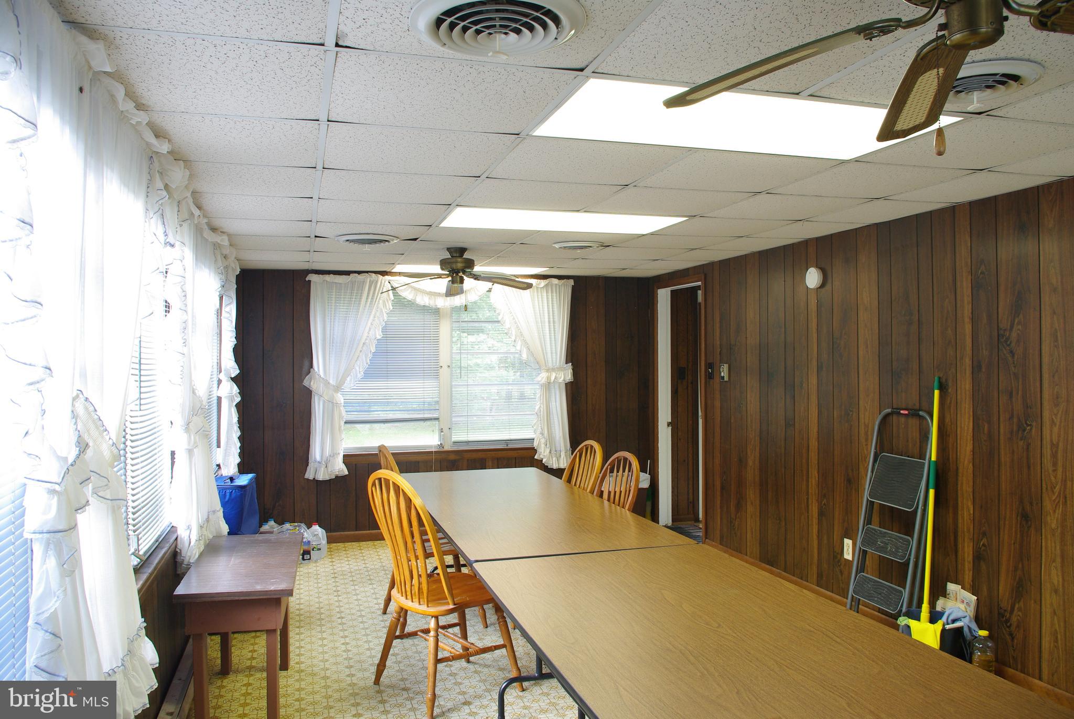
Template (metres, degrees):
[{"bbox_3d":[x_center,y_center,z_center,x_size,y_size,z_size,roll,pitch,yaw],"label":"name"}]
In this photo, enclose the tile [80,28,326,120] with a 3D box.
[{"bbox_3d":[-0.829,-0.711,2.041,0.565,0.020,0.589,0,0,-16],"label":"tile"}]

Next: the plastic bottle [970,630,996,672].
[{"bbox_3d":[1.935,1.302,3.487,0.090,0.246,0.090,-1,0,-16],"label":"plastic bottle"}]

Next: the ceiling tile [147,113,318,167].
[{"bbox_3d":[-0.996,-0.711,2.610,0.565,0.020,0.589,0,0,-16],"label":"ceiling tile"}]

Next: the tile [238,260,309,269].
[{"bbox_3d":[-1.993,-0.705,5.982,0.580,0.020,0.535,-1,0,-16],"label":"tile"}]

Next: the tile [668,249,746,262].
[{"bbox_3d":[1.195,-0.742,5.761,0.418,0.022,0.603,-1,0,-16],"label":"tile"}]

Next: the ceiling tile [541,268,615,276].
[{"bbox_3d":[0.362,-0.731,6.676,0.607,0.020,0.556,-1,0,-16],"label":"ceiling tile"}]

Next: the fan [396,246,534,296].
[{"bbox_3d":[-0.504,-0.561,5.142,1.040,0.300,1.040,-1,0,-16],"label":"fan"}]

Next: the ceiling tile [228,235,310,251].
[{"bbox_3d":[-1.679,-0.715,4.922,0.584,0.022,0.603,-1,0,-16],"label":"ceiling tile"}]

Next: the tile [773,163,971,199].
[{"bbox_3d":[1.364,-0.739,3.320,0.615,0.022,0.603,-1,0,-16],"label":"tile"}]

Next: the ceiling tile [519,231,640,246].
[{"bbox_3d":[0.261,-0.726,4.828,0.605,0.020,0.583,-1,0,-16],"label":"ceiling tile"}]

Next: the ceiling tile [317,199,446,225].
[{"bbox_3d":[-0.757,-0.716,3.916,0.605,0.020,0.583,-1,0,-16],"label":"ceiling tile"}]

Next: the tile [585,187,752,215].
[{"bbox_3d":[0.600,-0.733,3.719,0.615,0.022,0.603,-1,0,-16],"label":"tile"}]

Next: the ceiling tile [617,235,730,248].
[{"bbox_3d":[0.861,-0.738,5.041,0.615,0.022,0.603,-1,0,-16],"label":"ceiling tile"}]

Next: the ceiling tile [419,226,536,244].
[{"bbox_3d":[-0.333,-0.726,4.692,0.615,0.022,0.603,-1,0,-16],"label":"ceiling tile"}]

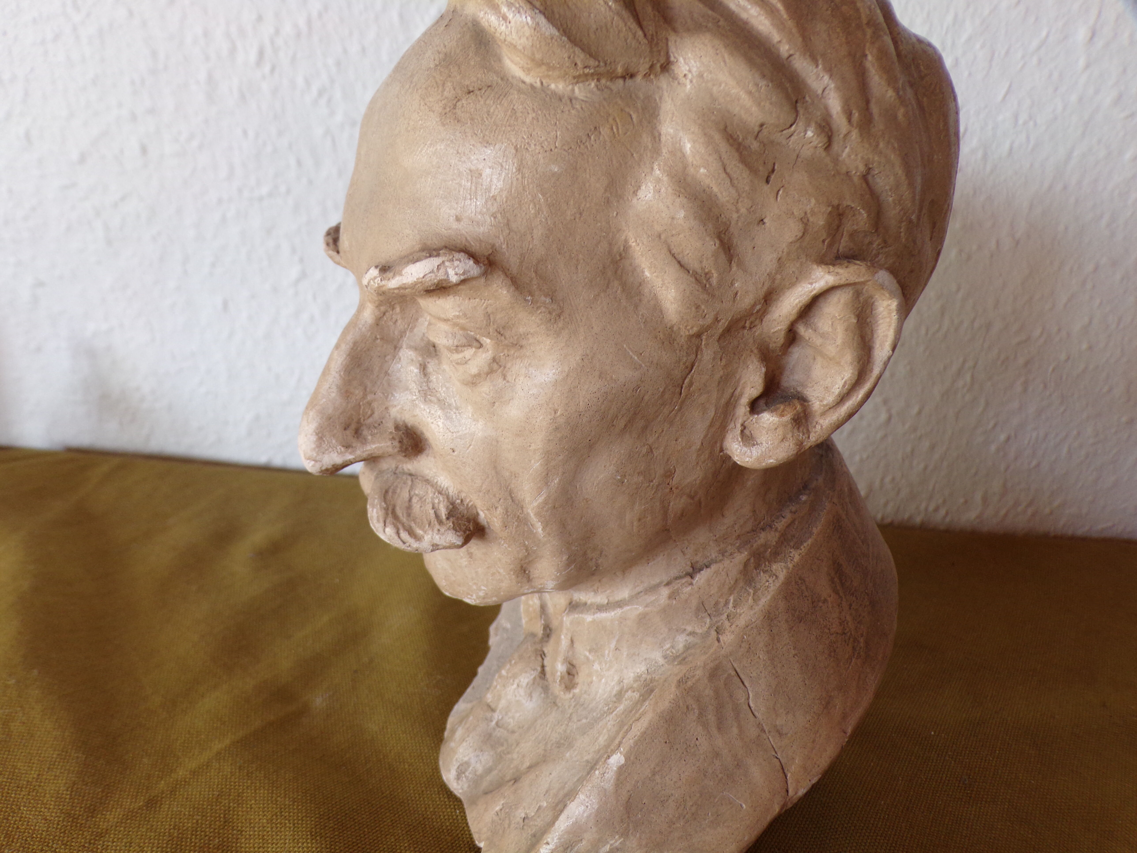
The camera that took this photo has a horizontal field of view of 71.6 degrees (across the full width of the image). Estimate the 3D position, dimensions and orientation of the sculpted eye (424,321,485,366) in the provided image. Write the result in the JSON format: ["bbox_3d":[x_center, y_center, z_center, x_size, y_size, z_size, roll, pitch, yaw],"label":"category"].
[{"bbox_3d":[-0.031,-0.023,0.213,0.007,0.010,0.021,-12,26,-35],"label":"sculpted eye"}]

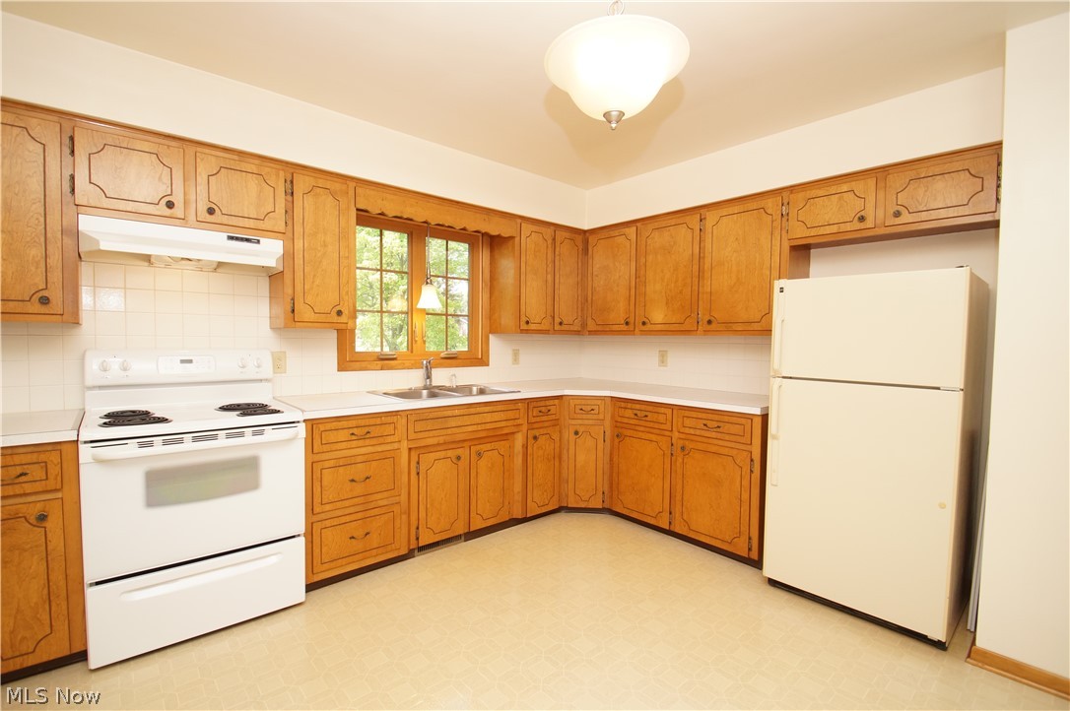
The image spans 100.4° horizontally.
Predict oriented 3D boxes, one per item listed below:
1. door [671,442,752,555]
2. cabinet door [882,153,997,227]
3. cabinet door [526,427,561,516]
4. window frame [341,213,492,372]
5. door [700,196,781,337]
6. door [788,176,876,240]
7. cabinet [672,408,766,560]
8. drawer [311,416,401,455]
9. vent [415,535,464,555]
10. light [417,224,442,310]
[{"bbox_3d":[1.053,0.831,2.679,0.022,0.598,0.482,-1,3,-44],"label":"door"},{"bbox_3d":[1.919,-0.778,2.122,0.030,0.263,0.392,-1,3,-42],"label":"cabinet door"},{"bbox_3d":[0.053,0.799,3.109,0.278,0.598,0.022,-1,3,-38],"label":"cabinet door"},{"bbox_3d":[-0.804,-0.434,3.159,1.132,1.057,0.092,-1,3,-38],"label":"window frame"},{"bbox_3d":[1.299,-0.551,2.810,0.030,0.786,0.465,-1,3,-42],"label":"door"},{"bbox_3d":[1.622,-0.794,2.448,0.030,0.263,0.409,-1,3,-42],"label":"door"},{"bbox_3d":[1.282,0.709,2.830,0.600,0.792,0.513,-1,3,-42],"label":"cabinet"},{"bbox_3d":[-1.038,0.388,2.440,0.435,0.142,0.460,-1,3,-40],"label":"drawer"},{"bbox_3d":[-0.574,1.149,2.715,0.327,0.069,0.020,-1,3,-38],"label":"vent"},{"bbox_3d":[-0.710,-0.618,2.983,0.153,0.612,0.153,-1,3,-38],"label":"light"}]

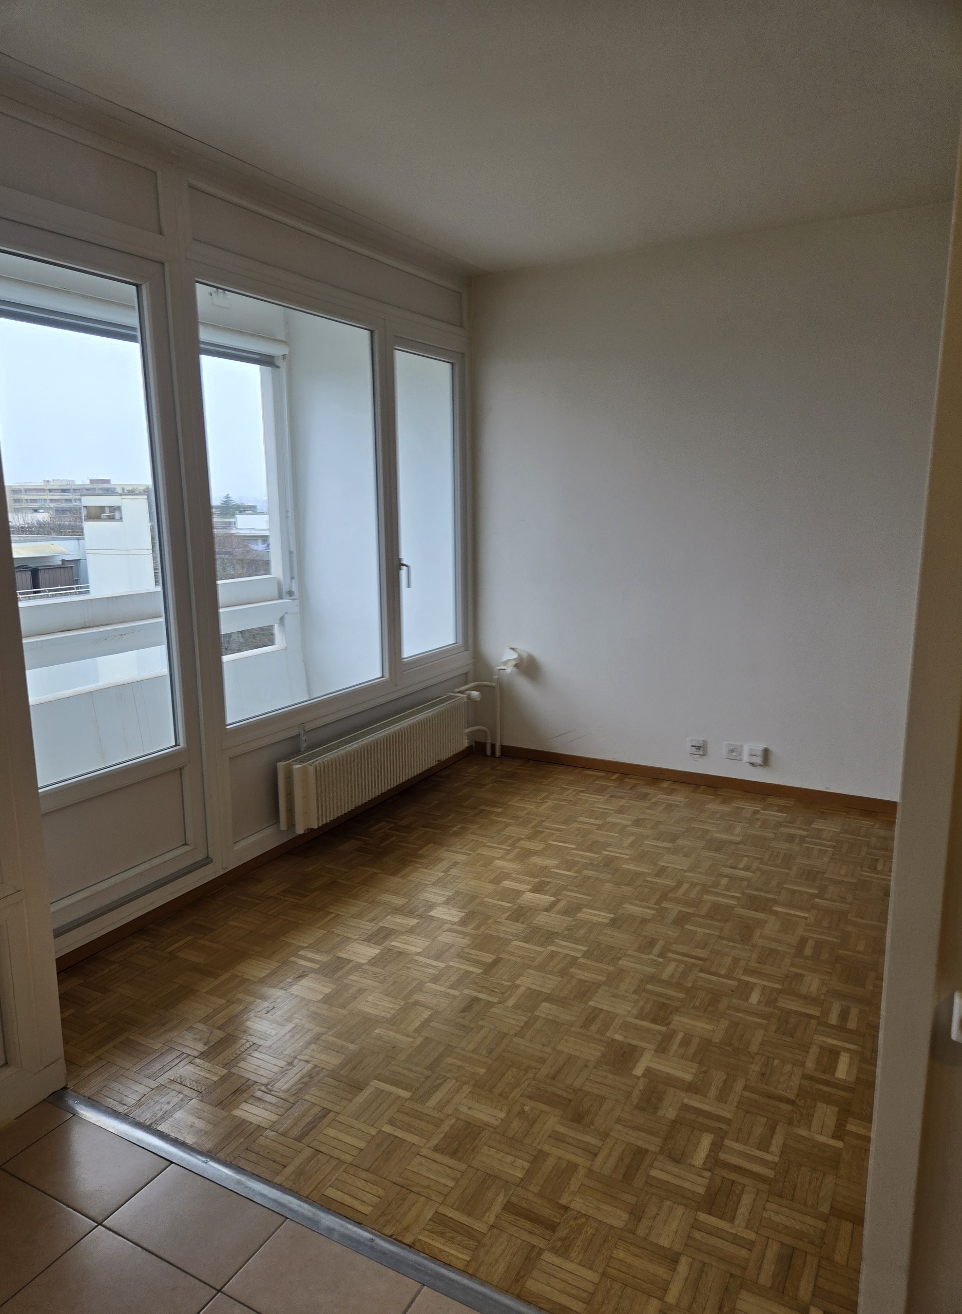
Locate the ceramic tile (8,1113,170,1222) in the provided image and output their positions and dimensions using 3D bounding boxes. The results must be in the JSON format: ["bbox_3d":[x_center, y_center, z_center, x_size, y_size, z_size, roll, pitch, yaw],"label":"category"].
[{"bbox_3d":[-0.890,1.156,1.975,0.333,0.012,0.194,5,12,28],"label":"ceramic tile"}]

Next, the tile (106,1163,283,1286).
[{"bbox_3d":[-0.596,1.181,1.818,0.327,0.012,0.192,5,12,28],"label":"tile"}]

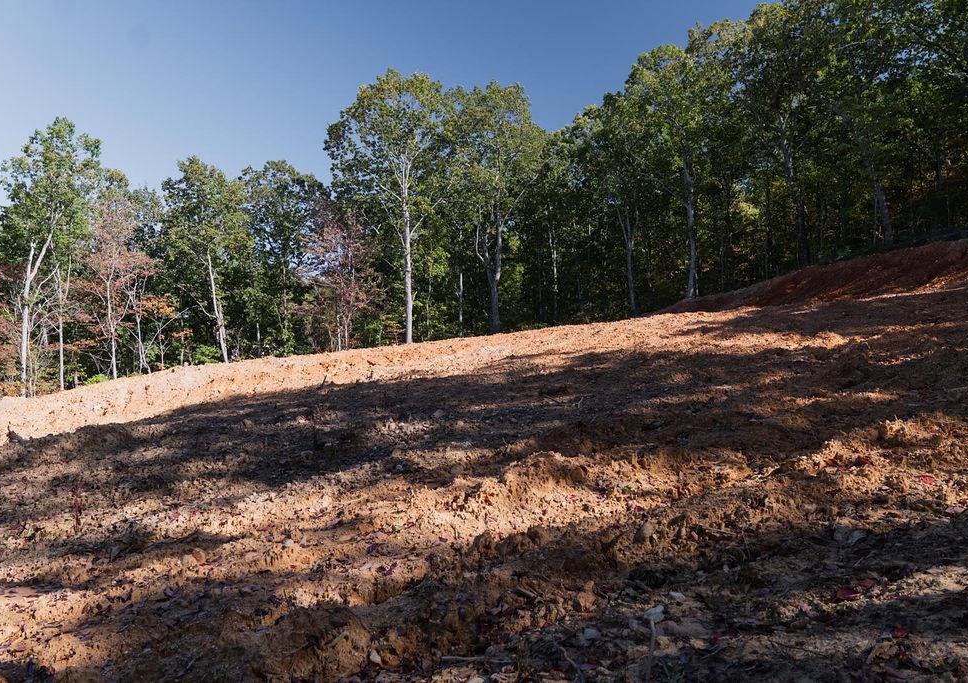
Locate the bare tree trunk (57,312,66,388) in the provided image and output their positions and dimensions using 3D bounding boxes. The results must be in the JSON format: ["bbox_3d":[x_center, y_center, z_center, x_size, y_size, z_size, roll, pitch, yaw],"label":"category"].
[{"bbox_3d":[-21.980,0.468,37.000,0.286,3.954,0.300,-1,-2,0],"label":"bare tree trunk"}]

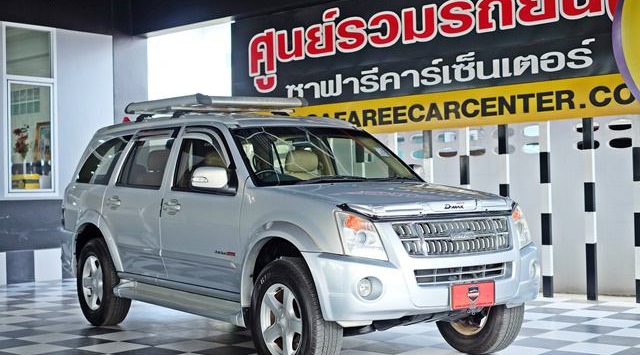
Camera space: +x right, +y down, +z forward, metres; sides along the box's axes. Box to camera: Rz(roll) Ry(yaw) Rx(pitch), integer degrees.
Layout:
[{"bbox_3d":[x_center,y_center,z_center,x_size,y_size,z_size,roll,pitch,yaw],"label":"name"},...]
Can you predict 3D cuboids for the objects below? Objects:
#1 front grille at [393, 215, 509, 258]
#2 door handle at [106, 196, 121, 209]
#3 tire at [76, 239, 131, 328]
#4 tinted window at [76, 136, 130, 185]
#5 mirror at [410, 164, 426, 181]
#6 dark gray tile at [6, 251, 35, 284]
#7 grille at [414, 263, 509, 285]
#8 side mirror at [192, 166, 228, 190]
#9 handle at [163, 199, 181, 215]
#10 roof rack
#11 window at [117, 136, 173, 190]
[{"bbox_3d":[0.824,0.354,5.616,0.920,0.205,0.120,0,-1,-35],"label":"front grille"},{"bbox_3d":[-1.688,0.213,7.732,0.055,0.112,0.240,0,-1,-35],"label":"door handle"},{"bbox_3d":[-1.873,0.914,8.214,0.240,0.745,0.745,0,-1,-35],"label":"tire"},{"bbox_3d":[-1.904,-0.138,8.313,0.050,0.430,0.970,24,-14,-32],"label":"tinted window"},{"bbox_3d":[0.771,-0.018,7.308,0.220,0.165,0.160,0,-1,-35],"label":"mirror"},{"bbox_3d":[-3.796,1.141,11.966,0.020,0.400,0.400,-1,-1,41],"label":"dark gray tile"},{"bbox_3d":[0.842,0.568,5.591,0.730,0.090,0.070,0,-1,-35],"label":"grille"},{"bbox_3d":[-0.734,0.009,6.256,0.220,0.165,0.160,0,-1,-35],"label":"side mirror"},{"bbox_3d":[-1.077,0.220,6.847,0.055,0.112,0.240,0,-1,-35],"label":"handle"},{"bbox_3d":[-0.889,-0.593,8.094,1.020,0.140,1.540,0,-1,-35],"label":"roof rack"},{"bbox_3d":[-1.389,-0.124,7.544,0.045,0.450,0.900,24,-14,-32],"label":"window"}]

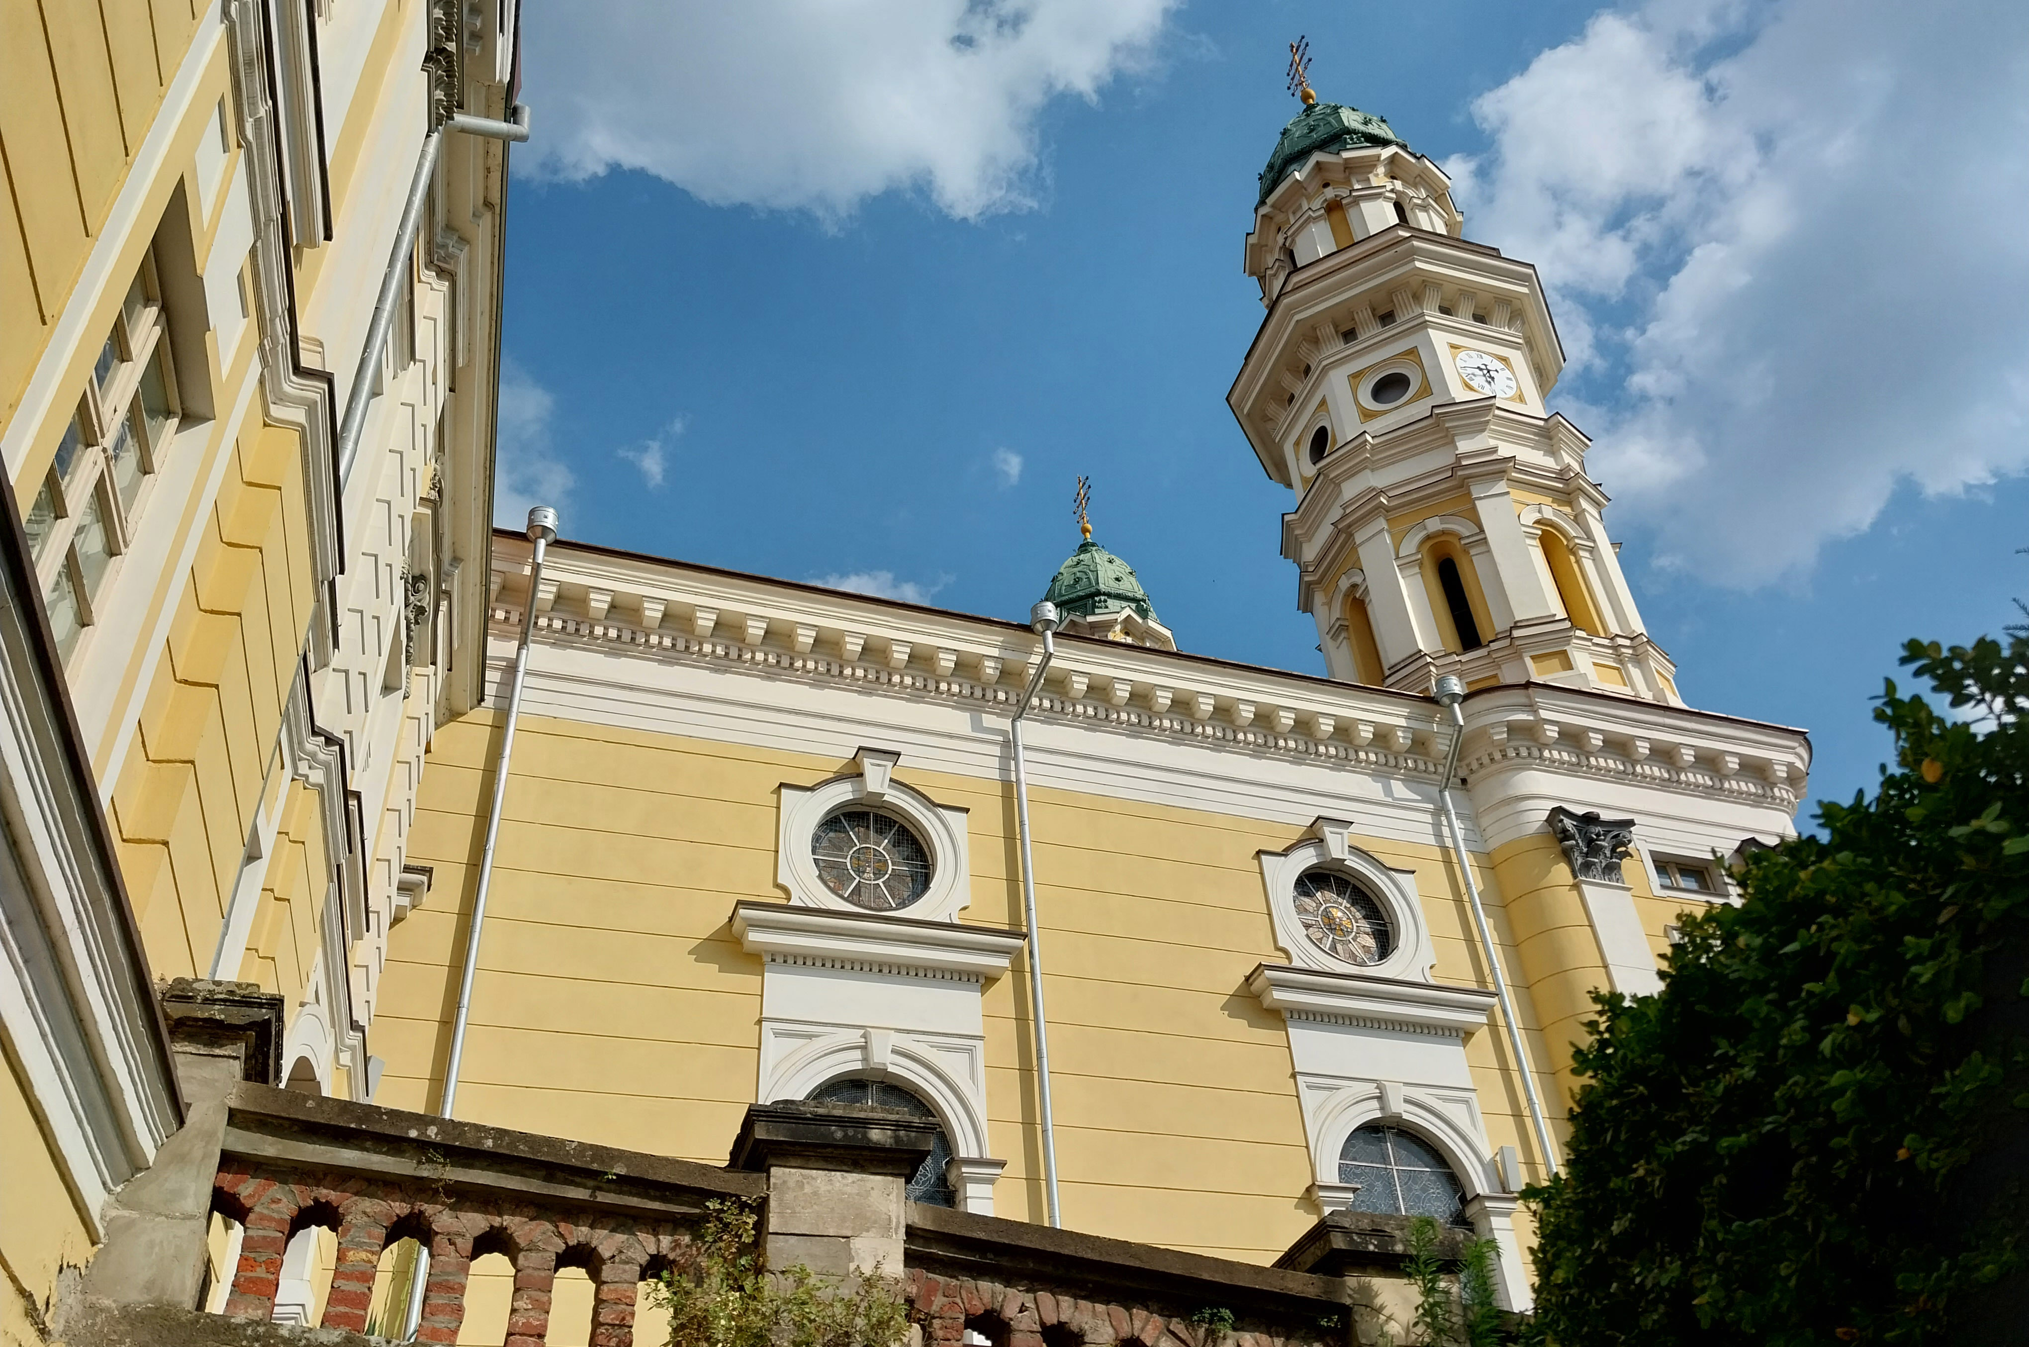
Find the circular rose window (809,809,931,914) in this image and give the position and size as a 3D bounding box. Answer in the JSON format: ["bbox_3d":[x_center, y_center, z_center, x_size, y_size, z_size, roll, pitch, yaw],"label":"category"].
[{"bbox_3d":[-1.622,2.172,17.339,1.390,1.390,0.200,9,-40,-16],"label":"circular rose window"}]

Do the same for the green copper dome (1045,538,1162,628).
[{"bbox_3d":[2.429,-2.315,46.042,3.398,4.752,3.398,9,-40,-16],"label":"green copper dome"}]

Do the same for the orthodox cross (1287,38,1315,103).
[{"bbox_3d":[6.947,-14.582,37.066,0.360,2.822,1.195,9,-40,-16],"label":"orthodox cross"}]

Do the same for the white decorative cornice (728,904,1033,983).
[{"bbox_3d":[-1.397,2.948,16.248,3.154,0.497,0.461,9,-40,-16],"label":"white decorative cornice"}]

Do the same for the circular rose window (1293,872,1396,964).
[{"bbox_3d":[4.038,3.076,18.952,1.390,1.390,0.200,9,-40,-16],"label":"circular rose window"}]

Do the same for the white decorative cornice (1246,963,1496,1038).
[{"bbox_3d":[4.264,3.875,17.843,3.125,0.497,0.461,9,-40,-16],"label":"white decorative cornice"}]

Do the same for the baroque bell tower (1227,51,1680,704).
[{"bbox_3d":[7.471,-6.646,30.779,6.192,22.464,6.192,9,-40,-16],"label":"baroque bell tower"}]

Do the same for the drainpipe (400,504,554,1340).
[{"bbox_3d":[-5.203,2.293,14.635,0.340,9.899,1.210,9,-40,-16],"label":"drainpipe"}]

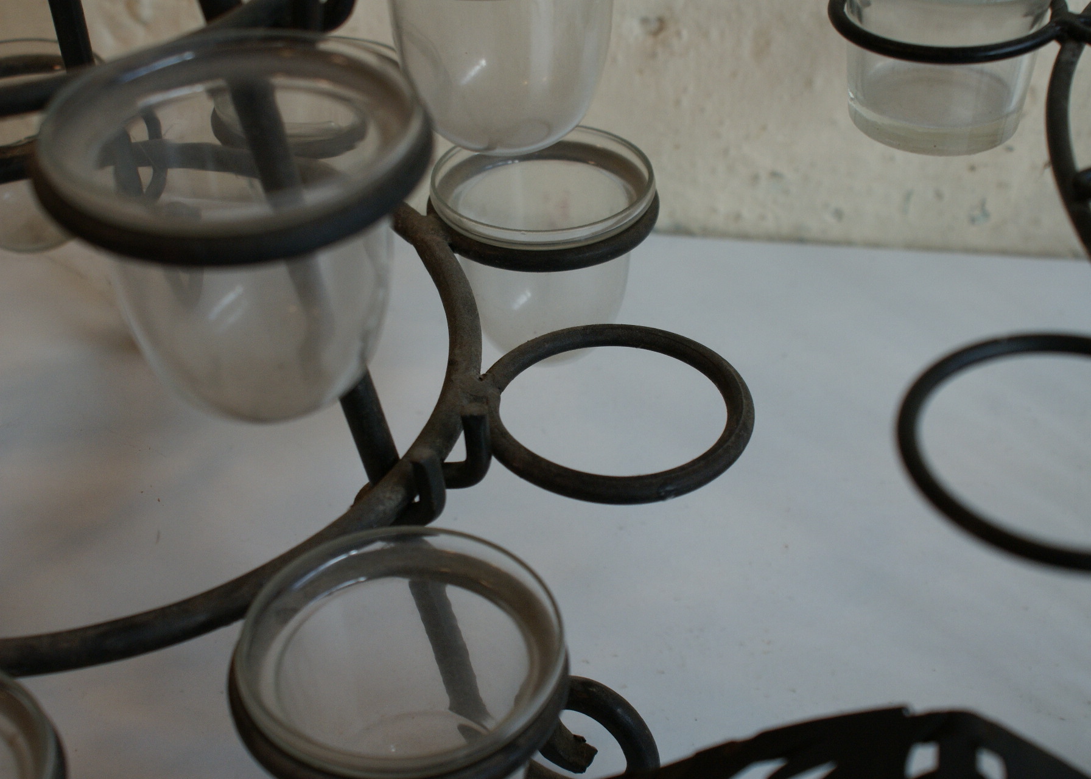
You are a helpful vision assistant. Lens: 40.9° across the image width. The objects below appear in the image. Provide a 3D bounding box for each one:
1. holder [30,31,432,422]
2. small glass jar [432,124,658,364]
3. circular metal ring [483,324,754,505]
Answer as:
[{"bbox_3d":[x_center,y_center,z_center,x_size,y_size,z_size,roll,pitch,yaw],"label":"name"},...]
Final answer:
[{"bbox_3d":[-0.055,-0.025,0.277,0.069,0.064,0.069,-1,39,0],"label":"holder"},{"bbox_3d":[0.000,-0.038,0.457,0.067,0.065,0.067,-1,38,0],"label":"small glass jar"},{"bbox_3d":[0.018,0.004,0.372,0.070,0.006,0.070,0,38,0],"label":"circular metal ring"}]

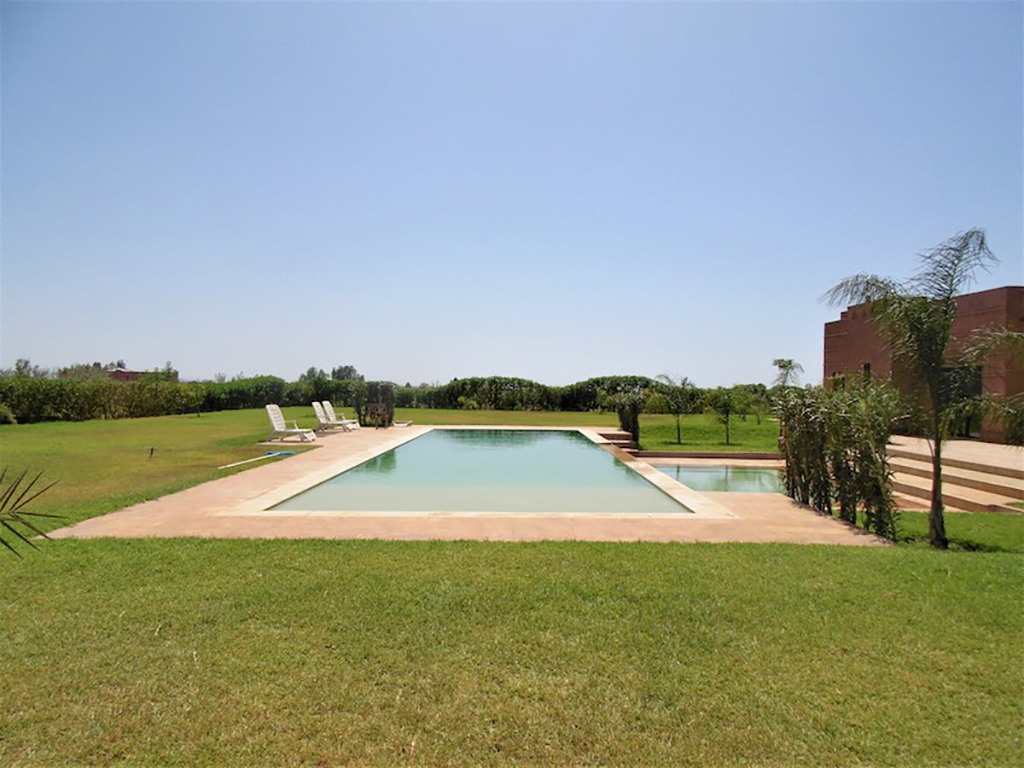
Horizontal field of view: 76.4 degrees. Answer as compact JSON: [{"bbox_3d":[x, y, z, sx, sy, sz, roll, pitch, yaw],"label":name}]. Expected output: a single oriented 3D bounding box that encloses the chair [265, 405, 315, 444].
[{"bbox_3d":[-6.148,1.093,18.153,1.270,1.020,0.670,0,0,10],"label":"chair"}]

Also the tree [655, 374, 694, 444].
[{"bbox_3d":[5.418,0.850,21.700,1.400,2.334,1.350,0,0,0],"label":"tree"}]

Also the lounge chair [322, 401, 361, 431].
[{"bbox_3d":[-6.098,1.122,23.403,1.270,1.020,0.670,0,0,10],"label":"lounge chair"}]

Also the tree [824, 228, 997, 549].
[{"bbox_3d":[3.980,0.047,6.500,1.720,3.201,1.650,0,0,0],"label":"tree"}]

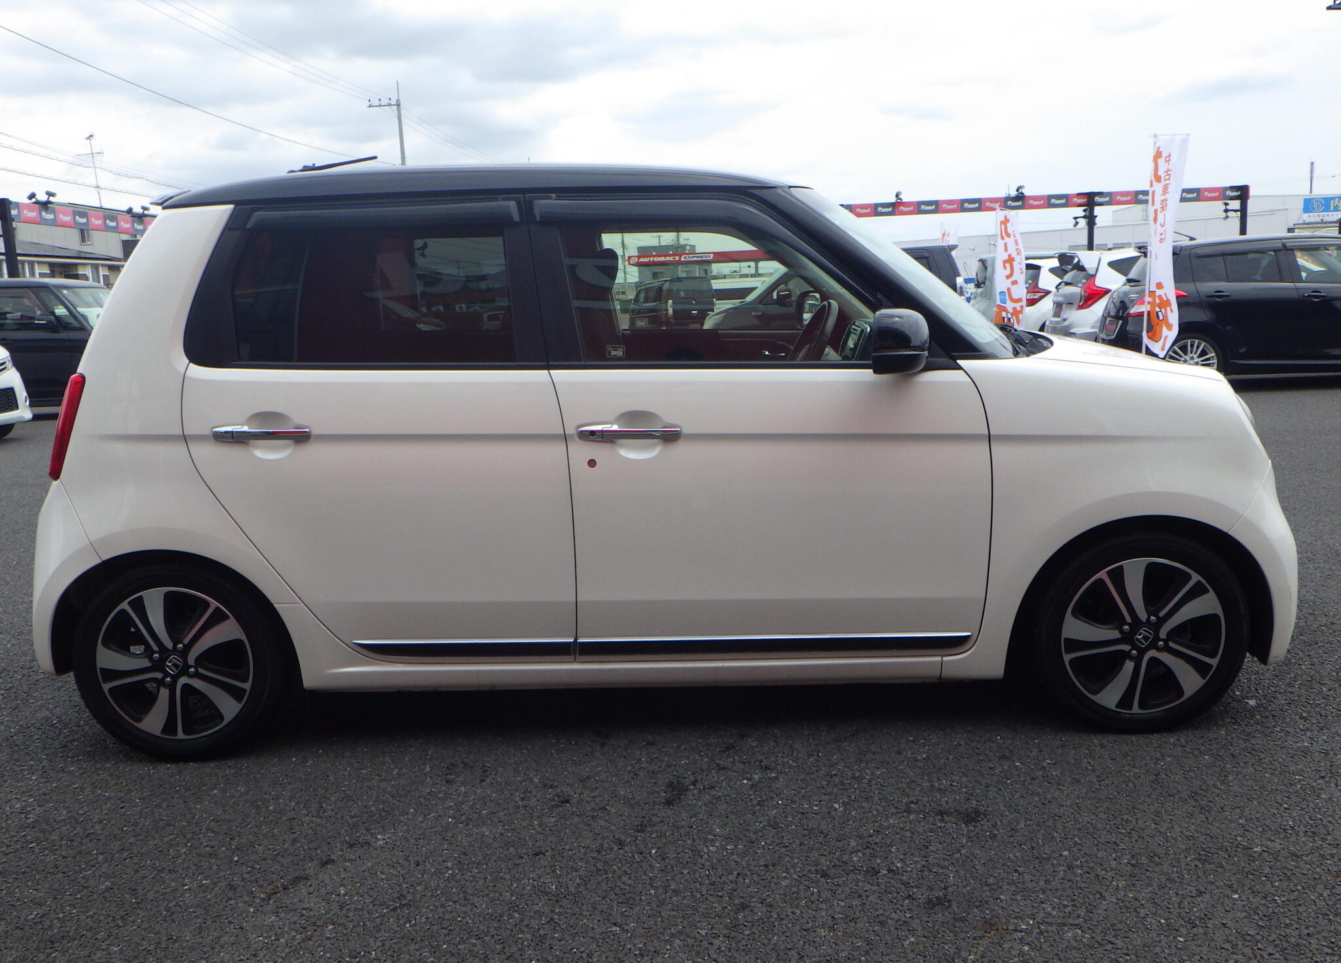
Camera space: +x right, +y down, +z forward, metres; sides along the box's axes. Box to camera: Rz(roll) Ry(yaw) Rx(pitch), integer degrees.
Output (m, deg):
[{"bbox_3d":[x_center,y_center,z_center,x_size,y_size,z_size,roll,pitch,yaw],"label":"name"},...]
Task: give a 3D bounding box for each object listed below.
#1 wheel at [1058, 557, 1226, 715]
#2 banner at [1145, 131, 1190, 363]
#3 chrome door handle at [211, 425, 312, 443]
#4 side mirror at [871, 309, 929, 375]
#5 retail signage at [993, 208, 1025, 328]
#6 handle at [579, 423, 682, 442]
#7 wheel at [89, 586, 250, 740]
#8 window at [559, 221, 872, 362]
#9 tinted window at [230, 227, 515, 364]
[{"bbox_3d":[1.218,0.389,2.852,0.415,0.415,0.135,-2,10,1],"label":"wheel"},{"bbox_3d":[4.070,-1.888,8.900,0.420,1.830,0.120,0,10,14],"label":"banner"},{"bbox_3d":[-1.021,-0.119,2.715,0.247,0.041,0.050,0,10,1],"label":"chrome door handle"},{"bbox_3d":[0.550,-0.334,2.592,0.120,0.165,0.210,-2,10,1],"label":"side mirror"},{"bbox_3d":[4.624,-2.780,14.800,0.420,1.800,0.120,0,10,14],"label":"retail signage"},{"bbox_3d":[-0.102,-0.120,2.701,0.257,0.045,0.050,0,10,1],"label":"handle"},{"bbox_3d":[-1.300,0.470,2.905,0.415,0.415,0.135,-2,10,1],"label":"wheel"},{"bbox_3d":[0.128,-0.478,2.731,0.825,0.368,0.040,0,-2,1],"label":"window"},{"bbox_3d":[-0.748,-0.475,2.744,0.717,0.359,0.040,0,-2,1],"label":"tinted window"}]

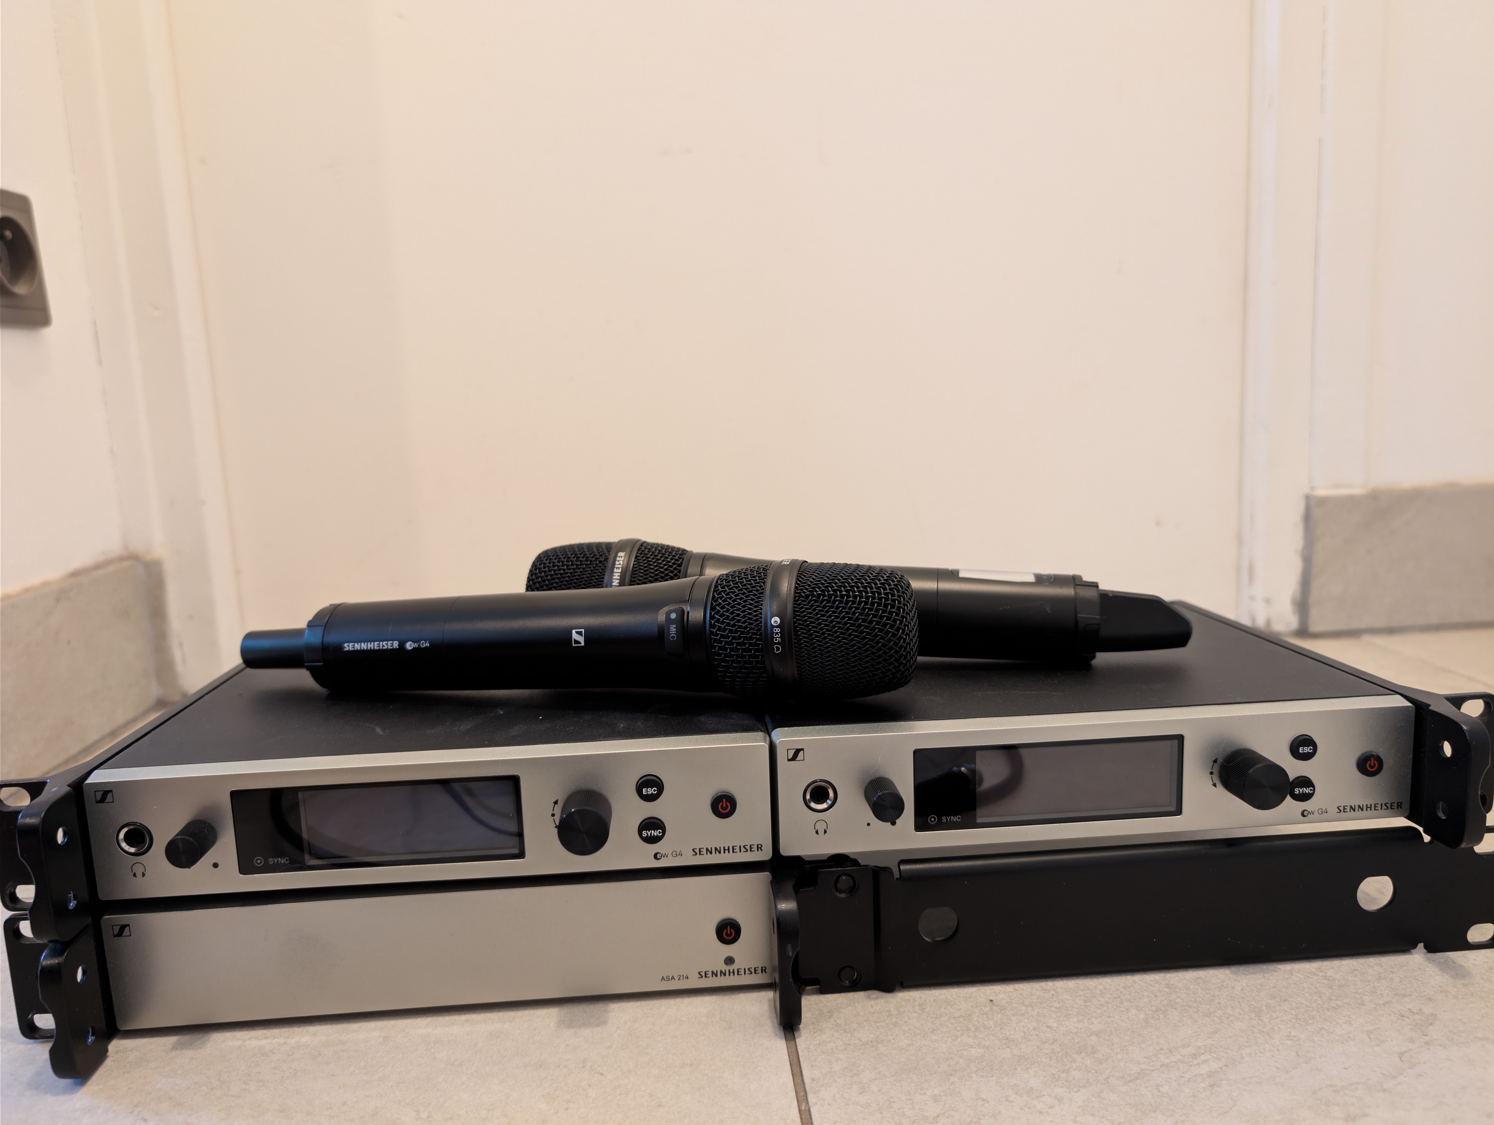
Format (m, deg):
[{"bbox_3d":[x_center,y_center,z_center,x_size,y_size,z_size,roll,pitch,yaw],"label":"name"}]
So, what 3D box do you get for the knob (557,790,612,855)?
[{"bbox_3d":[-0.049,0.079,0.313,0.015,0.015,0.015,-3,8,-3],"label":"knob"}]

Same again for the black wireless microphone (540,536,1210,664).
[{"bbox_3d":[0.039,0.019,0.408,0.259,0.049,0.049,2,9,11],"label":"black wireless microphone"}]

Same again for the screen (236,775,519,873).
[{"bbox_3d":[-0.112,0.080,0.318,0.087,0.027,0.004,-3,8,-3],"label":"screen"}]

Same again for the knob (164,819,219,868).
[{"bbox_3d":[-0.165,0.084,0.308,0.010,0.010,0.012,-3,8,-3],"label":"knob"}]

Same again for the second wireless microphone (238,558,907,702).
[{"bbox_3d":[-0.069,0.028,0.373,0.259,0.049,0.049,-3,0,15],"label":"second wireless microphone"}]

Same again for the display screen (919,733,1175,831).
[{"bbox_3d":[0.096,0.070,0.329,0.087,0.027,0.004,-3,8,-3],"label":"display screen"}]

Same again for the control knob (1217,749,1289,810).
[{"bbox_3d":[0.159,0.068,0.325,0.015,0.015,0.015,-3,8,-3],"label":"control knob"}]

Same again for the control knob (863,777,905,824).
[{"bbox_3d":[0.042,0.073,0.319,0.010,0.010,0.012,-3,8,-3],"label":"control knob"}]

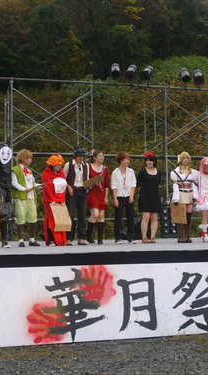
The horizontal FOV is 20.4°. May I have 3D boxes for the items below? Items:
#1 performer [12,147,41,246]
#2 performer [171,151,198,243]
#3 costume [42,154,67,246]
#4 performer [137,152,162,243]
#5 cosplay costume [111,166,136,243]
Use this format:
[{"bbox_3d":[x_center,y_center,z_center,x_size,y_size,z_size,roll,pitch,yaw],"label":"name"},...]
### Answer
[{"bbox_3d":[-1.306,0.180,9.800,0.400,1.666,0.330,2,-4,-42],"label":"performer"},{"bbox_3d":[1.463,0.202,10.500,0.490,1.621,0.310,-1,-3,3],"label":"performer"},{"bbox_3d":[-0.848,0.221,10.000,0.370,1.584,0.330,2,-4,-35],"label":"costume"},{"bbox_3d":[0.819,0.189,10.400,0.450,1.638,0.290,-1,-3,3],"label":"performer"},{"bbox_3d":[0.358,0.320,10.350,0.440,1.392,0.270,0,-3,-8],"label":"cosplay costume"}]

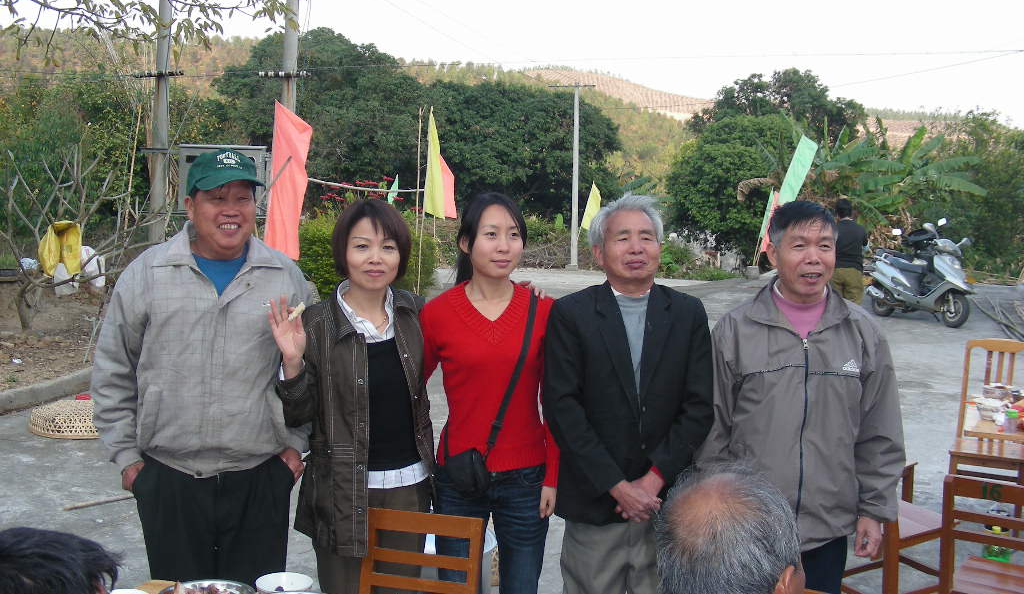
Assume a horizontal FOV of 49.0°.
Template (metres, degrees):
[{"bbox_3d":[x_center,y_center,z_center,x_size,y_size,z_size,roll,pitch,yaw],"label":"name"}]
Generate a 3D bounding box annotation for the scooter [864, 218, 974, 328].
[{"bbox_3d":[5.063,-0.268,14.000,0.690,1.170,1.850,0,5,-19],"label":"scooter"}]

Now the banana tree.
[{"bbox_3d":[7.249,-1.685,20.426,2.600,3.000,2.400,1,5,0],"label":"banana tree"}]

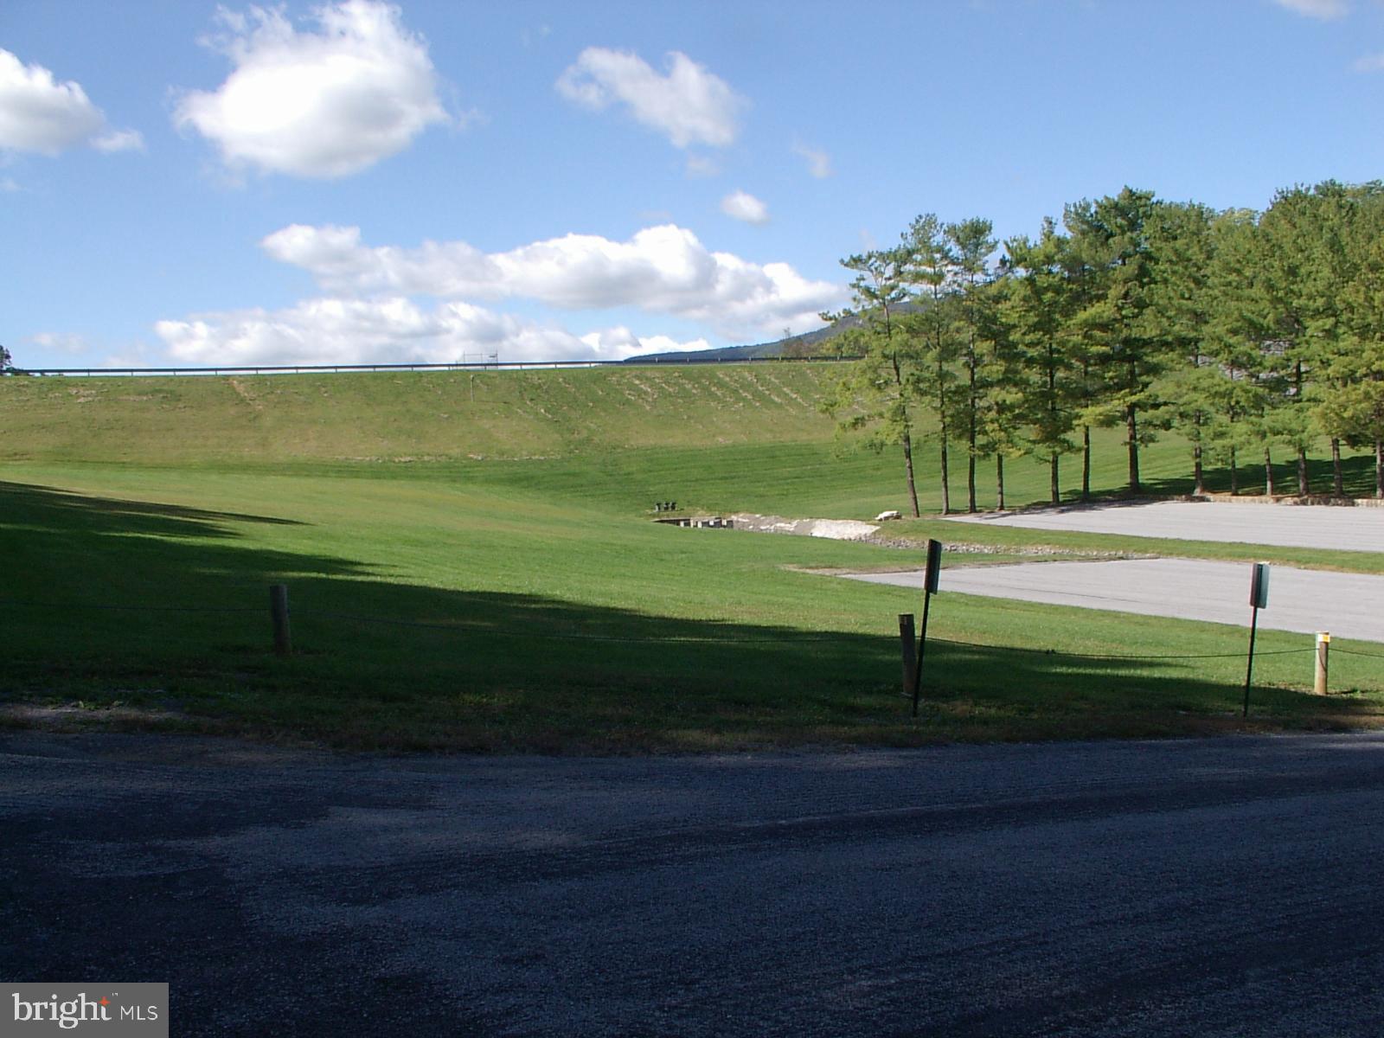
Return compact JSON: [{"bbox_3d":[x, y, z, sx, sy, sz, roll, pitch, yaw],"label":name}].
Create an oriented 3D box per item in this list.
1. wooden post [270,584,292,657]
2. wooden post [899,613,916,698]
[{"bbox_3d":[-3.578,0.884,12.900,0.140,0.620,0.140,-4,1,0],"label":"wooden post"},{"bbox_3d":[1.986,1.252,13.600,0.134,0.755,0.134,-2,1,0],"label":"wooden post"}]

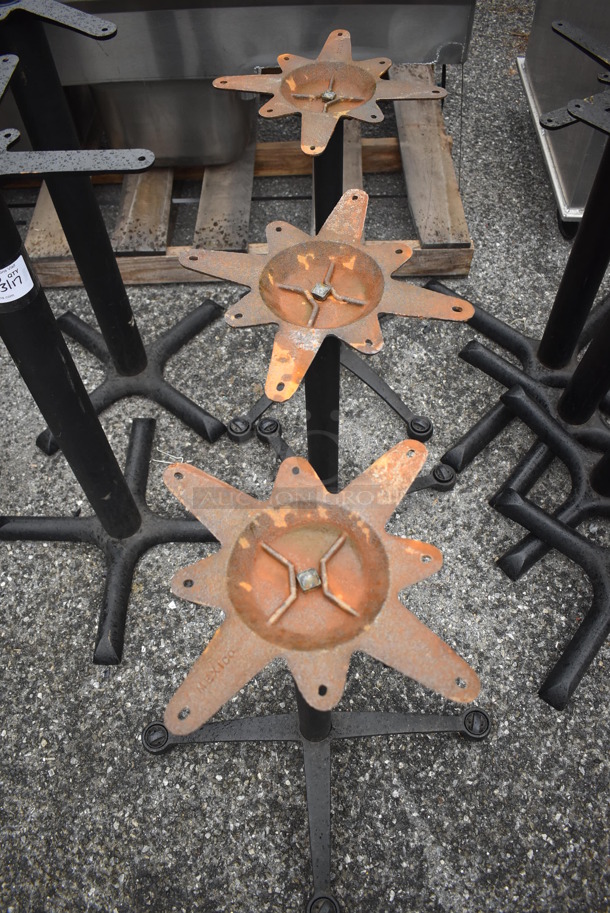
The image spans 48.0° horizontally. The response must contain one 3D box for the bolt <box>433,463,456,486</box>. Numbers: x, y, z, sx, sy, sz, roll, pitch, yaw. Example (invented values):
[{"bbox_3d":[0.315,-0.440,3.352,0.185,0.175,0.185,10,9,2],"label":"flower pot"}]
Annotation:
[{"bbox_3d":[0.312,0.048,1.548,0.048,0.025,0.048,-1,57,1],"label":"bolt"}]

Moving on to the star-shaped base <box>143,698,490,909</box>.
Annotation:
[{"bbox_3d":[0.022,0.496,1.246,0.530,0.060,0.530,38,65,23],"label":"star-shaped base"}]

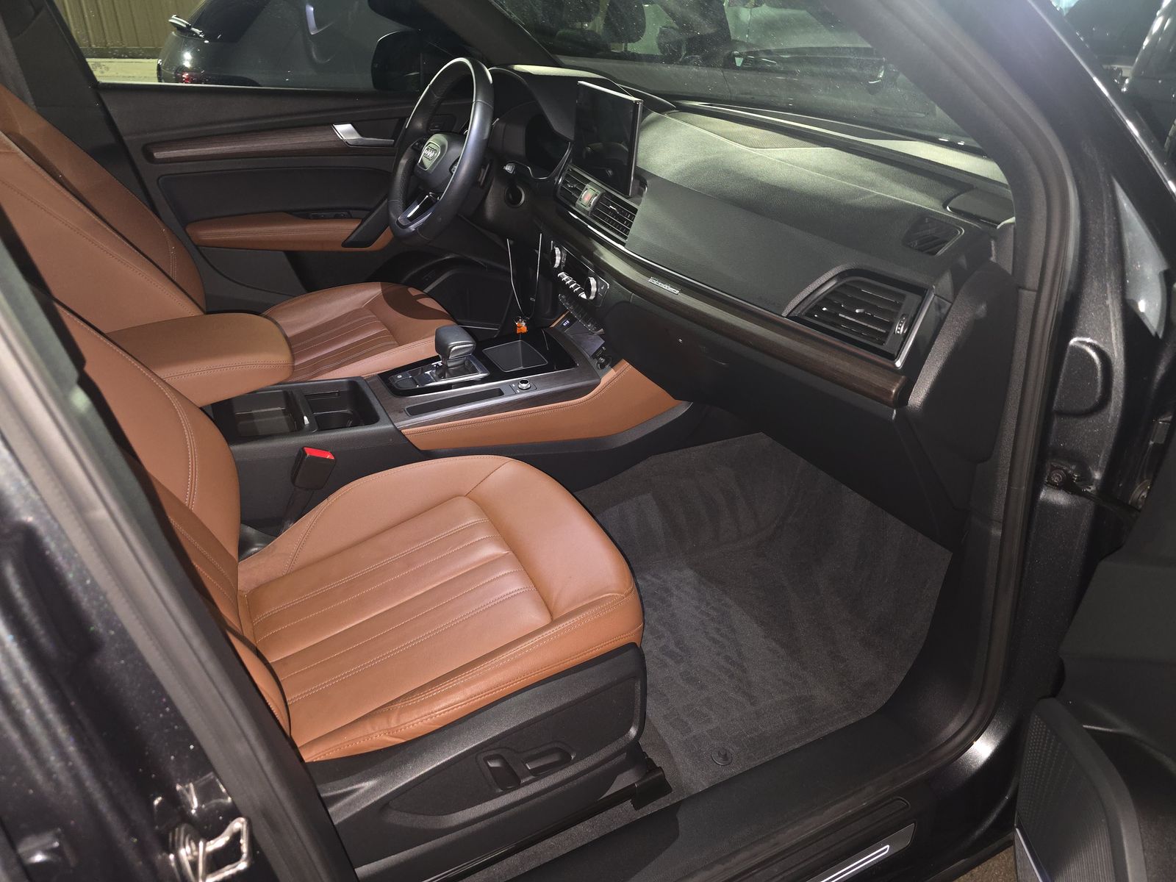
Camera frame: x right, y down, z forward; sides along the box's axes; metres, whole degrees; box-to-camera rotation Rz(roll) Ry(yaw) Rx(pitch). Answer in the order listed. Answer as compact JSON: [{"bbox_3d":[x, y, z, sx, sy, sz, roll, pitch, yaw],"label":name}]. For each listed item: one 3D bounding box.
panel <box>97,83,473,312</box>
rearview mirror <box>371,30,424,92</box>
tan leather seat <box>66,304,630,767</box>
[{"bbox_3d":[-0.586,-0.492,1.863,0.900,0.670,0.150,-14,34,-27],"label":"panel"},{"bbox_3d":[-0.469,-0.978,2.014,0.120,0.150,0.210,-20,37,-35],"label":"rearview mirror"},{"bbox_3d":[-0.374,0.023,0.865,0.880,1.020,0.530,-14,34,-27],"label":"tan leather seat"}]

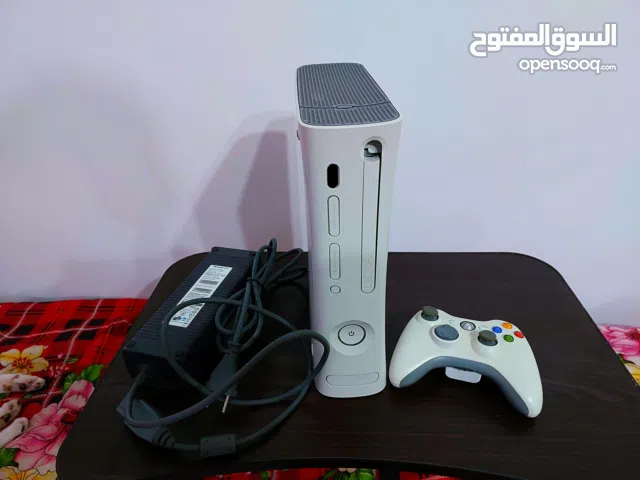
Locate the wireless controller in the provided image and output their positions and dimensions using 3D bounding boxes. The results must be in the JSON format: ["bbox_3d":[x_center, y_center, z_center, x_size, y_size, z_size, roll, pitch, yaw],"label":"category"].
[{"bbox_3d":[0.170,0.128,0.494,0.154,0.059,0.107,8,34,16],"label":"wireless controller"}]

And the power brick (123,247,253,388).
[{"bbox_3d":[-0.156,0.095,0.572,0.075,0.055,0.215,6,33,13],"label":"power brick"}]

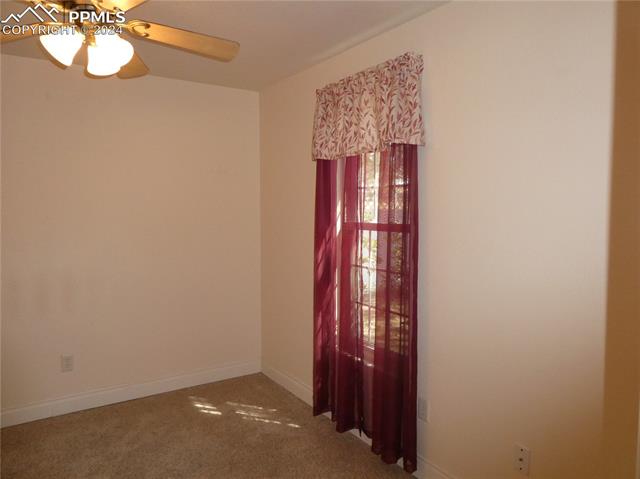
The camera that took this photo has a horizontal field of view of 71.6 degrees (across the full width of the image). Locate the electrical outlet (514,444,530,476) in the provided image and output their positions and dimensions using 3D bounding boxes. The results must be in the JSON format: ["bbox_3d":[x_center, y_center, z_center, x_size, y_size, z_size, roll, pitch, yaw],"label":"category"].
[{"bbox_3d":[0.852,0.928,1.874,0.012,0.116,0.073,-3,5,-33],"label":"electrical outlet"}]

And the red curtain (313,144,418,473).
[{"bbox_3d":[0.221,0.226,2.678,0.100,2.030,0.930,-3,5,-33],"label":"red curtain"}]

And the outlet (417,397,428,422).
[{"bbox_3d":[0.548,0.899,2.330,0.012,0.116,0.073,-3,5,-33],"label":"outlet"}]

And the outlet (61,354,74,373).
[{"bbox_3d":[-1.771,0.868,3.112,0.073,0.116,0.012,-3,5,-33],"label":"outlet"}]

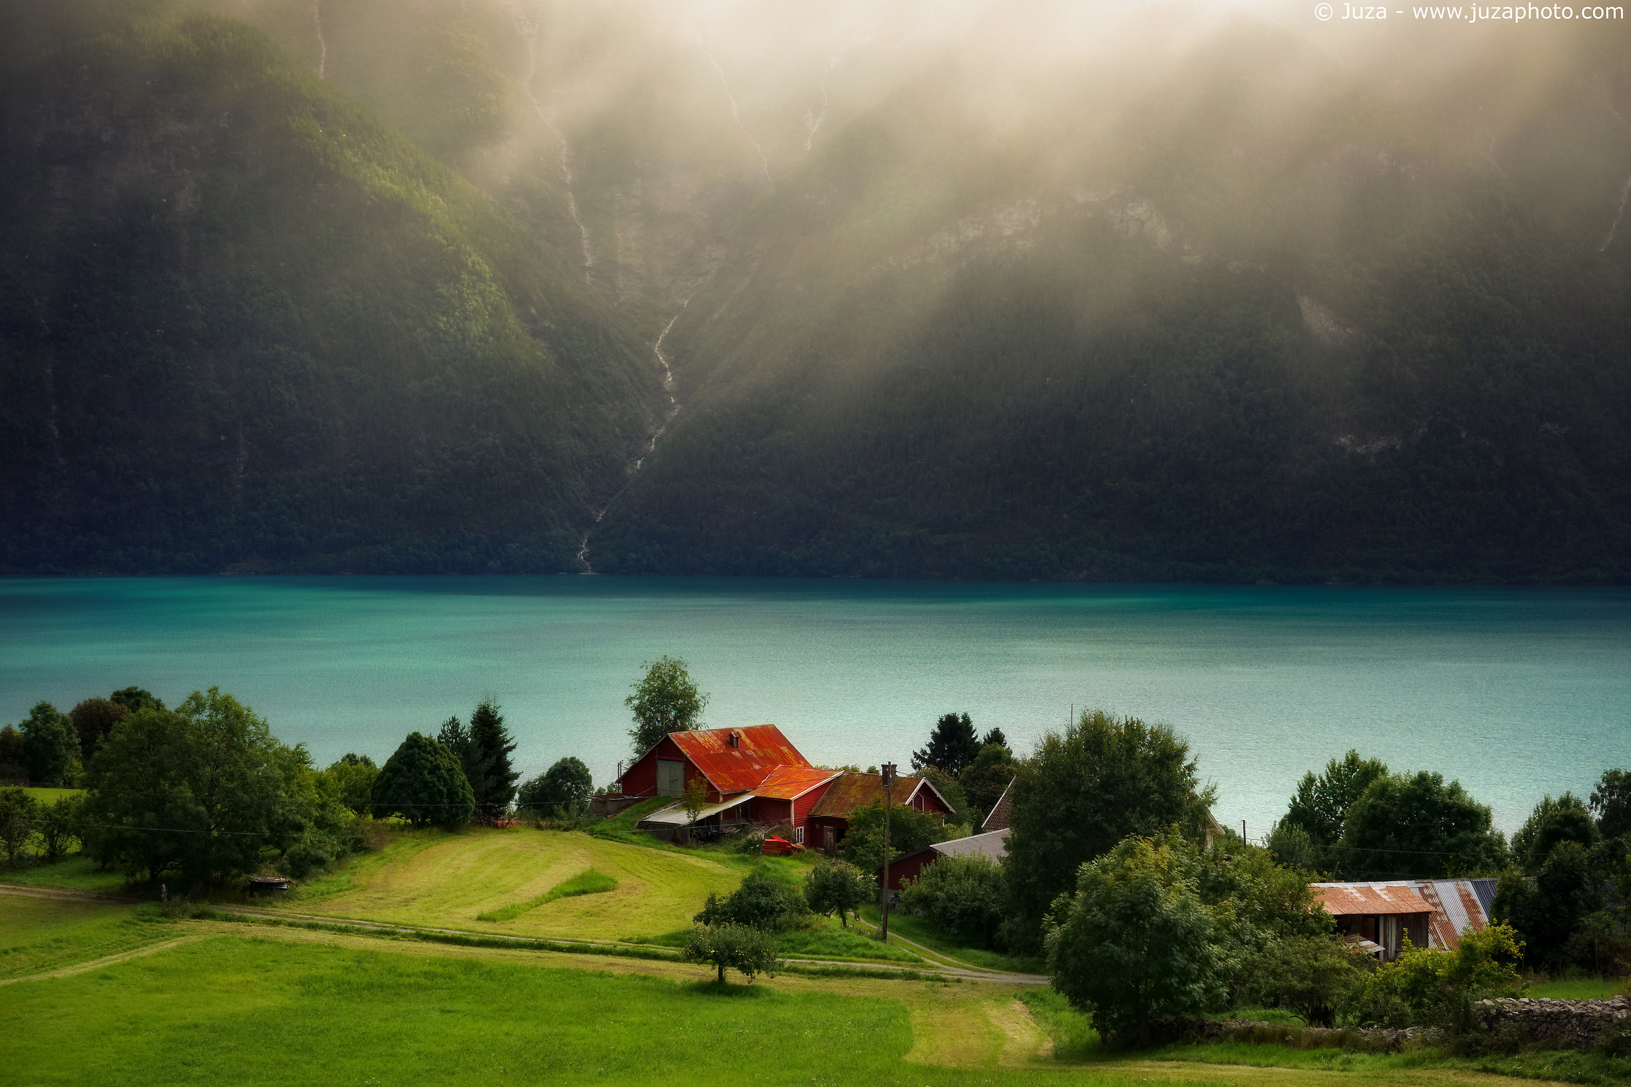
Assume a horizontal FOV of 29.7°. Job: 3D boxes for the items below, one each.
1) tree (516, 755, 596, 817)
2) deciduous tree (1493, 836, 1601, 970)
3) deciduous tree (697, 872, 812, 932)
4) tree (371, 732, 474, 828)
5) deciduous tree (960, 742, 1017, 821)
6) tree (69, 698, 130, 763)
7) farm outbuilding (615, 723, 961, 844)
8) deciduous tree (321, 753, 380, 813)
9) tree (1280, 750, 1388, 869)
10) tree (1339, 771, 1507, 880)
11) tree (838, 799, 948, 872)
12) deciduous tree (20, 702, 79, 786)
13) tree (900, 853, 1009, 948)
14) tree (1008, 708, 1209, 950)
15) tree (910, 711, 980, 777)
[{"bbox_3d":[-19.360,18.369,230.000,5.898,4.949,5.309,0,2,0],"label":"tree"},{"bbox_3d":[34.517,17.100,145.000,5.158,6.360,4.900,0,2,0],"label":"deciduous tree"},{"bbox_3d":[-3.405,19.500,168.000,6.185,3.267,4.638,0,2,0],"label":"deciduous tree"},{"bbox_3d":[-27.263,16.515,214.000,7.170,6.819,6.811,0,2,0],"label":"tree"},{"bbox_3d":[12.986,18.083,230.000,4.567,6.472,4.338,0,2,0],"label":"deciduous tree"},{"bbox_3d":[-63.117,17.615,272.000,5.963,7.766,5.963,0,2,0],"label":"tree"},{"bbox_3d":[-2.100,17.427,220.018,20.500,7.581,13.000,1,3,32],"label":"farm outbuilding"},{"bbox_3d":[-34.281,18.115,228.000,4.904,5.095,4.904,0,2,0],"label":"deciduous tree"},{"bbox_3d":[36.587,19.485,216.000,8.041,10.011,8.041,0,2,0],"label":"tree"},{"bbox_3d":[40.602,19.649,206.000,11.248,8.780,10.123,0,2,0],"label":"tree"},{"bbox_3d":[4.988,19.172,201.000,6.901,5.074,6.556,0,2,0],"label":"tree"},{"bbox_3d":[-61.651,16.215,248.000,4.616,6.978,4.385,0,2,0],"label":"deciduous tree"},{"bbox_3d":[8.161,21.047,181.000,6.364,5.692,6.046,0,2,0],"label":"tree"},{"bbox_3d":[15.288,14.897,160.000,10.788,12.580,10.248,0,2,0],"label":"tree"},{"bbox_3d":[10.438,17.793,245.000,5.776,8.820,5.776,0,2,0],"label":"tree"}]

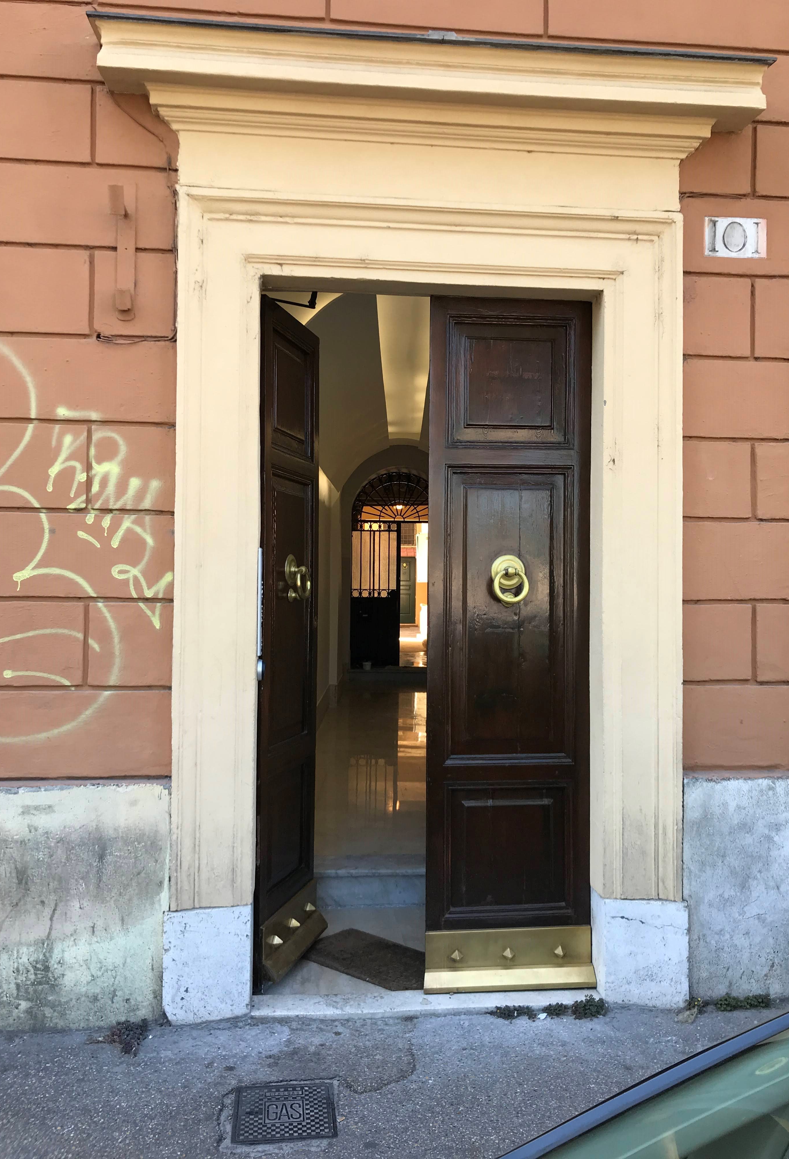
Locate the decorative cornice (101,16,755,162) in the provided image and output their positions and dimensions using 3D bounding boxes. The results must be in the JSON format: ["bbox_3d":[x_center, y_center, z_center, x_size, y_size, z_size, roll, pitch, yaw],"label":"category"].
[{"bbox_3d":[0.169,-1.776,3.454,2.480,0.325,0.210,0,-1,-6],"label":"decorative cornice"}]

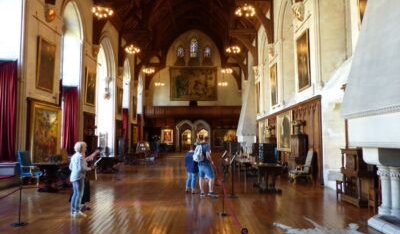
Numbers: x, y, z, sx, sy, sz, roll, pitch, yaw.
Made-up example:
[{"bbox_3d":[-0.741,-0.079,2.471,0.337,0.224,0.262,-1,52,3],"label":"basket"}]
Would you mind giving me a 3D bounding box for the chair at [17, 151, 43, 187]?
[{"bbox_3d":[-6.053,1.850,10.747,0.600,1.250,0.600,-1,-5,13],"label":"chair"}]

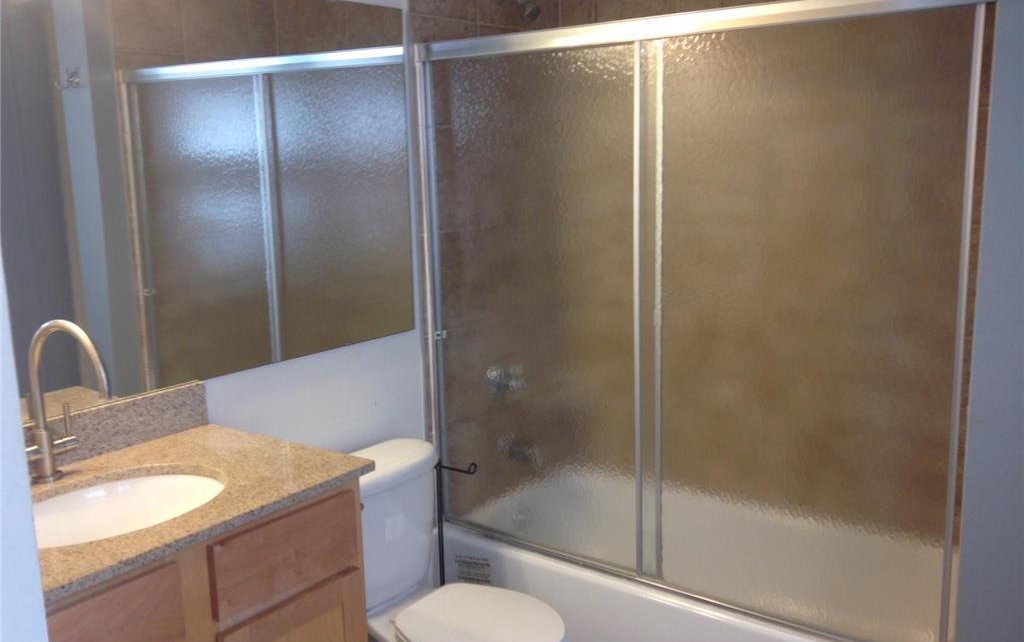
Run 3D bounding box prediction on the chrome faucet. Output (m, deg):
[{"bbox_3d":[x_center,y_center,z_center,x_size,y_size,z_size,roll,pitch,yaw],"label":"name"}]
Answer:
[{"bbox_3d":[-0.841,0.157,1.842,0.271,0.328,0.132,6,13,36],"label":"chrome faucet"}]

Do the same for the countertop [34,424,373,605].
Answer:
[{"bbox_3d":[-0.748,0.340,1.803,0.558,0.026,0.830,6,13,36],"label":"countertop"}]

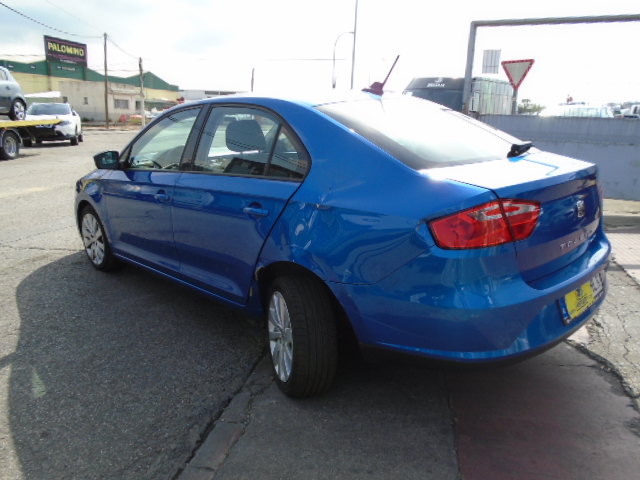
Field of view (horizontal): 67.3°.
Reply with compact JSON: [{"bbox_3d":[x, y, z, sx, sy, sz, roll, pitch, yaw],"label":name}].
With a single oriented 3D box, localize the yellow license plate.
[{"bbox_3d":[1.149,0.243,2.085,0.520,0.115,0.025,-13,2,-42],"label":"yellow license plate"}]

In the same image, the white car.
[{"bbox_3d":[-10.050,-4.380,18.150,1.770,1.490,4.200,-4,15,-21],"label":"white car"}]

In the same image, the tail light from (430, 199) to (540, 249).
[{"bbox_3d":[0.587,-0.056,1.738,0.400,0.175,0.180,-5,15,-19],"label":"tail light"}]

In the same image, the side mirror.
[{"bbox_3d":[-1.481,-0.552,3.361,0.190,0.130,0.110,-13,19,-42],"label":"side mirror"}]

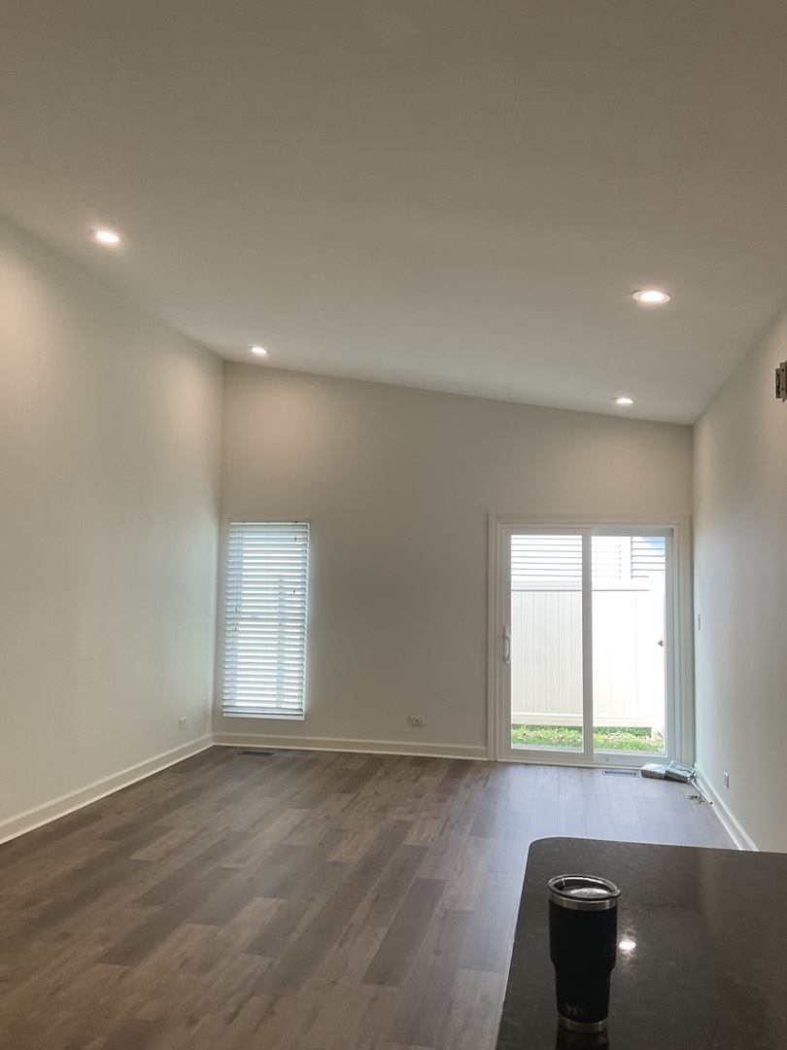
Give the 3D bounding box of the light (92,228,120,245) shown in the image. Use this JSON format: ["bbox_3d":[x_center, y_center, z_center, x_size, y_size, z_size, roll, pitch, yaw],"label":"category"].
[{"bbox_3d":[-1.614,-1.617,4.941,0.170,0.030,0.170,10,-2,12],"label":"light"}]

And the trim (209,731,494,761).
[{"bbox_3d":[-0.422,1.950,7.753,2.490,0.122,0.022,0,-3,11],"label":"trim"}]

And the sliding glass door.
[{"bbox_3d":[1.631,1.016,7.443,1.480,2.025,0.120,0,-3,11],"label":"sliding glass door"}]

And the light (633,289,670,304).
[{"bbox_3d":[1.276,-1.124,4.347,0.180,0.030,0.180,10,-2,12],"label":"light"}]

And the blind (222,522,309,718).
[{"bbox_3d":[-1.157,0.842,7.941,0.755,1.720,0.065,0,-3,11],"label":"blind"}]

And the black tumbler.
[{"bbox_3d":[0.290,0.655,1.345,0.104,0.200,0.104,1,-3,0],"label":"black tumbler"}]

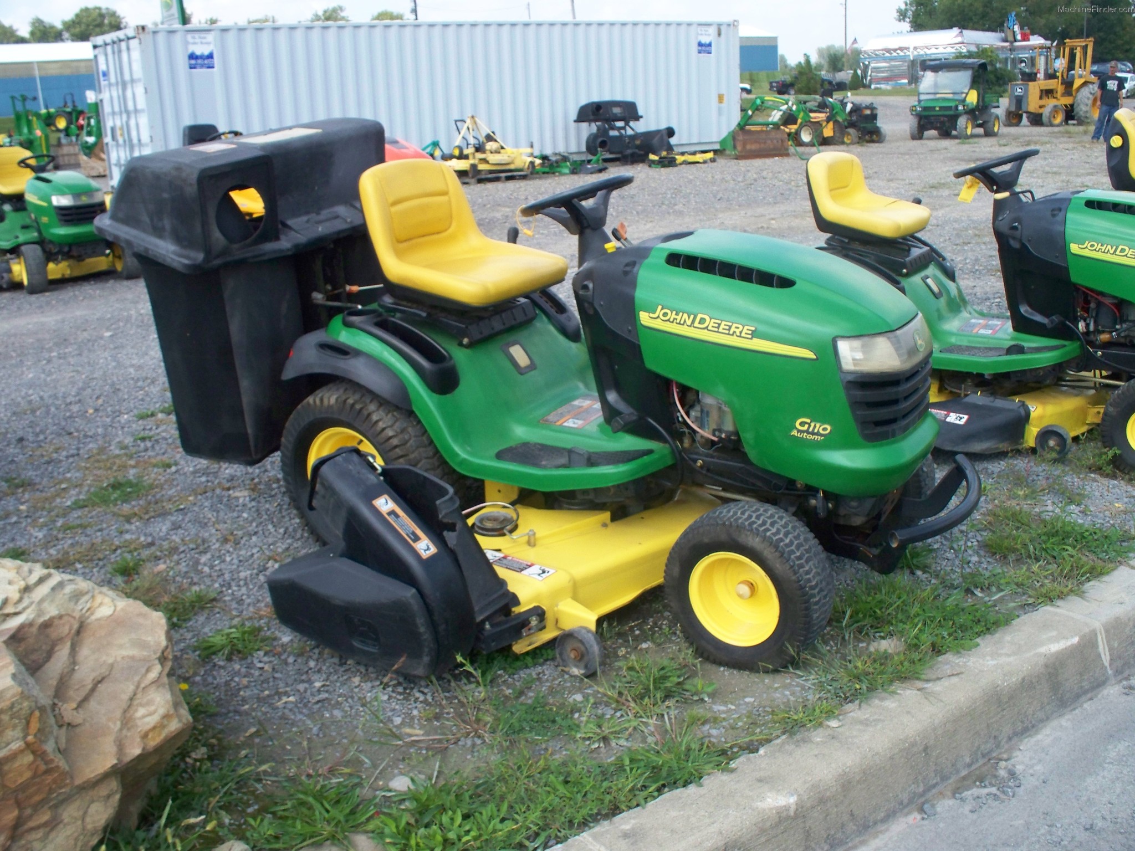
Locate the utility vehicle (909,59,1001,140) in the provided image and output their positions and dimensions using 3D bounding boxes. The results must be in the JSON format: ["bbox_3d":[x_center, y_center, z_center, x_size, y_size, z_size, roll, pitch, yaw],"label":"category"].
[{"bbox_3d":[9.671,-8.132,29.400,1.530,1.900,2.780,6,18,31],"label":"utility vehicle"}]

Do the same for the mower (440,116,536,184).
[{"bbox_3d":[-1.347,-4.797,20.500,1.250,1.080,1.450,-9,17,-19],"label":"mower"}]

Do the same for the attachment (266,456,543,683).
[{"bbox_3d":[-0.400,0.318,3.000,0.670,0.470,0.380,8,19,31],"label":"attachment"}]

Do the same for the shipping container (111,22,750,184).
[{"bbox_3d":[-2.057,-6.073,21.950,12.190,2.590,2.440,-14,19,-34],"label":"shipping container"}]

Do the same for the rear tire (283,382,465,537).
[{"bbox_3d":[-0.572,0.140,3.500,0.570,0.570,0.250,8,19,31],"label":"rear tire"}]

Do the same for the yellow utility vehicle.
[{"bbox_3d":[13.958,-9.884,34.000,1.750,2.450,3.100,12,22,42],"label":"yellow utility vehicle"}]

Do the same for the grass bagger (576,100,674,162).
[{"bbox_3d":[1.065,-5.441,21.800,1.600,1.120,0.850,-8,16,-17],"label":"grass bagger"}]

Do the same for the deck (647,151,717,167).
[{"bbox_3d":[2.160,-5.011,22.200,1.250,0.260,0.700,-5,16,-8],"label":"deck"}]

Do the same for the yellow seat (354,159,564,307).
[{"bbox_3d":[-0.314,-0.623,3.684,0.460,0.410,0.490,7,19,32],"label":"yellow seat"}]

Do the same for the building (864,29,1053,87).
[{"bbox_3d":[34.268,-32.410,104.000,15.500,4.600,10.000,-17,21,-42],"label":"building"}]

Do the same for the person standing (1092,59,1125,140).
[{"bbox_3d":[12.324,-7.383,26.900,0.620,1.780,0.420,4,17,25],"label":"person standing"}]

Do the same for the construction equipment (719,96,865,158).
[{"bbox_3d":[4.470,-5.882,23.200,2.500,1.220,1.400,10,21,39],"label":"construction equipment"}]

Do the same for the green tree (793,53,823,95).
[{"bbox_3d":[17.088,-24.994,84.000,2.000,2.900,2.000,-3,15,1],"label":"green tree"}]

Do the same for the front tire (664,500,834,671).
[{"bbox_3d":[0.435,0.388,2.838,0.400,0.400,0.166,7,19,33],"label":"front tire"}]

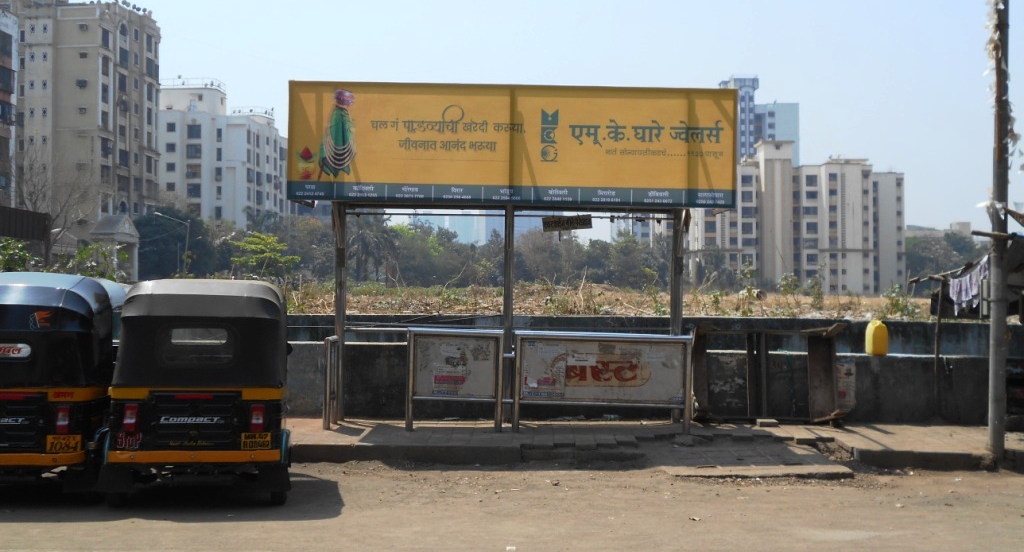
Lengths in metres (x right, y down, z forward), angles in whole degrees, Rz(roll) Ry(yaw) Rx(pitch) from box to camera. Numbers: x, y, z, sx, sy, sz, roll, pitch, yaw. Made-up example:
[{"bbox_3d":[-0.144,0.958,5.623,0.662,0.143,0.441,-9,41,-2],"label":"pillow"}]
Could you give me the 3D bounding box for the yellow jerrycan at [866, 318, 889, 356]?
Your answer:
[{"bbox_3d":[4.205,0.712,13.300,0.210,0.420,0.200,2,-1,-28],"label":"yellow jerrycan"}]

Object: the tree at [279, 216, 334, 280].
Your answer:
[{"bbox_3d":[-22.800,-2.496,128.000,6.300,8.600,6.000,1,-1,0],"label":"tree"}]

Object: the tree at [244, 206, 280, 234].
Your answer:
[{"bbox_3d":[-32.007,-3.528,148.000,4.800,10.800,4.800,1,-1,0],"label":"tree"}]

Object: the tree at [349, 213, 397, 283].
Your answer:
[{"bbox_3d":[-15.606,-2.873,130.000,5.600,8.600,5.500,1,-1,0],"label":"tree"}]

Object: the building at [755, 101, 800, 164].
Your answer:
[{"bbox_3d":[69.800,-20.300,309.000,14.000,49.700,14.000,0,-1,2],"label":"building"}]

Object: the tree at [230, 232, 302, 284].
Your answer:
[{"bbox_3d":[-8.546,-0.503,40.000,2.400,2.250,2.300,1,-1,0],"label":"tree"}]

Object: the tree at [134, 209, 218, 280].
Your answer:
[{"bbox_3d":[-32.667,-2.476,112.000,8.000,8.500,7.500,1,-1,0],"label":"tree"}]

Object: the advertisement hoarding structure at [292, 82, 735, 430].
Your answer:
[{"bbox_3d":[0.000,-0.198,12.350,4.570,3.520,1.300,1,-1,0],"label":"advertisement hoarding structure"}]

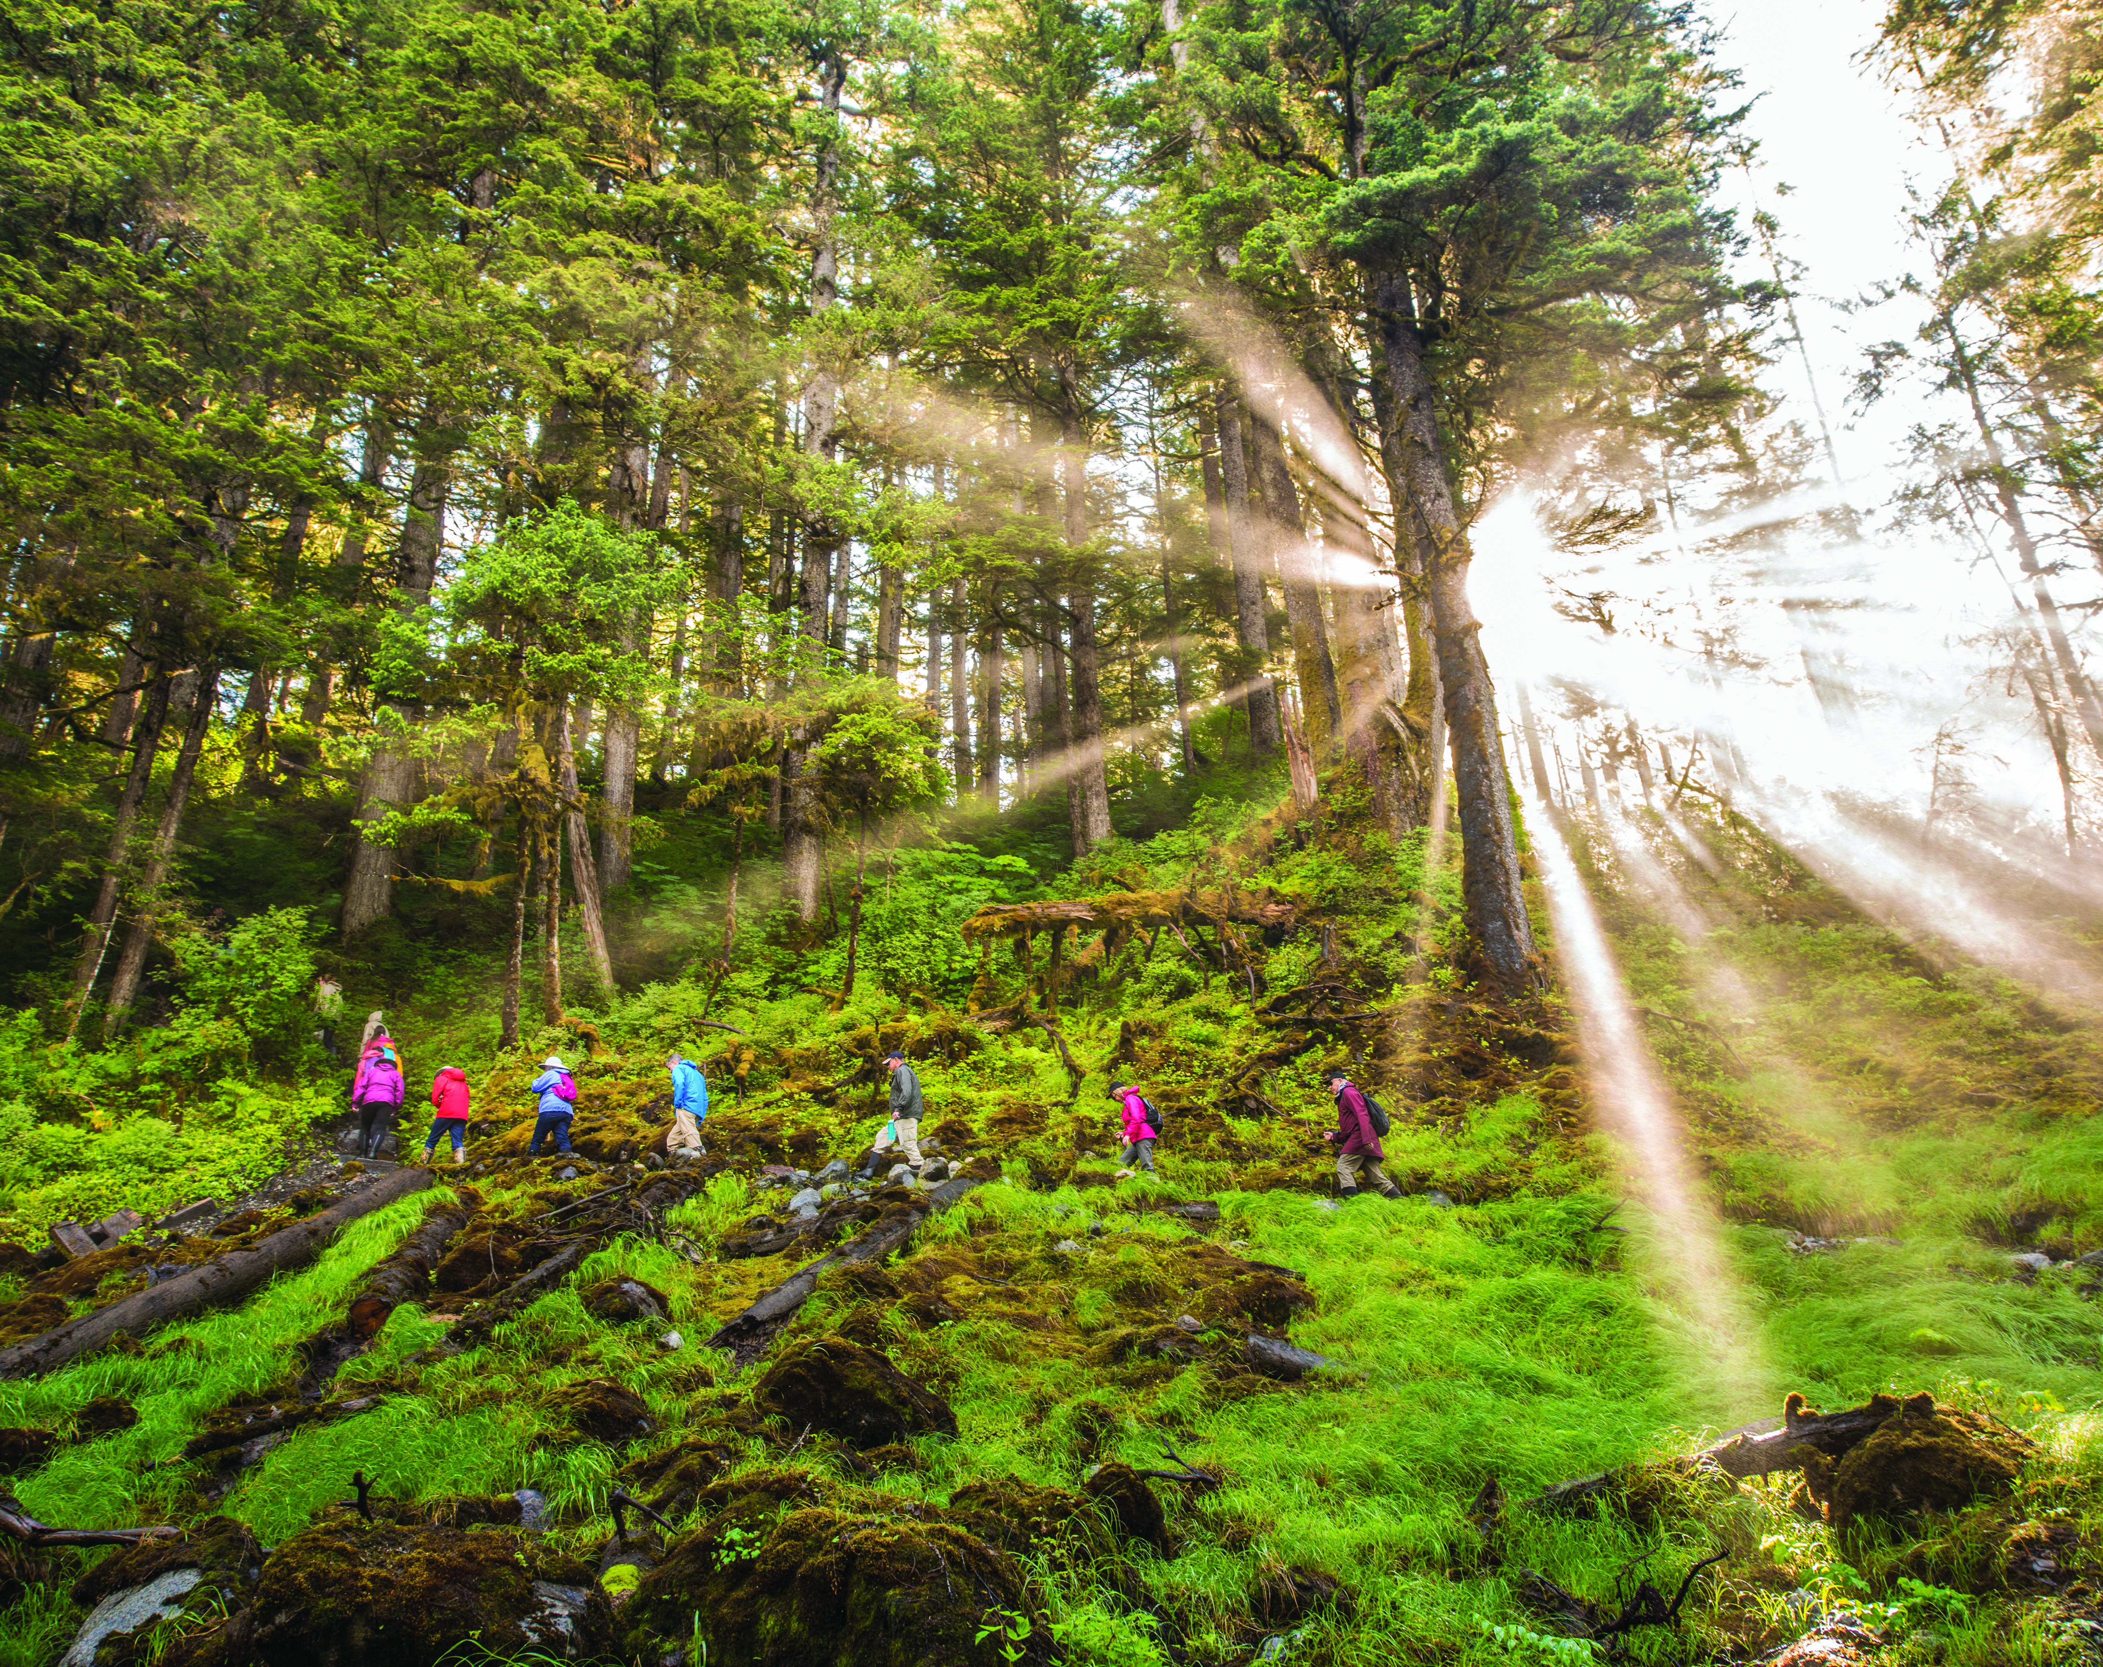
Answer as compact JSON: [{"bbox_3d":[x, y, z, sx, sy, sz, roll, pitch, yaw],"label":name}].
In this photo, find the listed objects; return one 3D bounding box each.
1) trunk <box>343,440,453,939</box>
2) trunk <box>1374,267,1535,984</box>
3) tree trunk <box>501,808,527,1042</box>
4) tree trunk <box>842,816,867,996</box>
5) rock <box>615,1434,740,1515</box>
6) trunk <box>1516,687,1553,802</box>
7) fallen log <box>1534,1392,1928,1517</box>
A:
[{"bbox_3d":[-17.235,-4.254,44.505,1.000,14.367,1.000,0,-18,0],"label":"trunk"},{"bbox_3d":[7.587,-4.403,31.969,1.106,15.451,1.106,-8,-23,14],"label":"trunk"},{"bbox_3d":[-9.957,1.780,30.961,0.271,4.572,0.271,3,-23,-18],"label":"tree trunk"},{"bbox_3d":[-3.580,1.306,30.258,0.177,3.472,0.177,5,-23,-7],"label":"tree trunk"},{"bbox_3d":[-1.755,3.007,7.800,0.518,0.348,0.415,3,-23,-11],"label":"rock"},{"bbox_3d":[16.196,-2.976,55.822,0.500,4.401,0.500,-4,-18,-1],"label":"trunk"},{"bbox_3d":[3.142,2.919,7.750,1.741,0.280,0.280,-10,-23,0],"label":"fallen log"}]

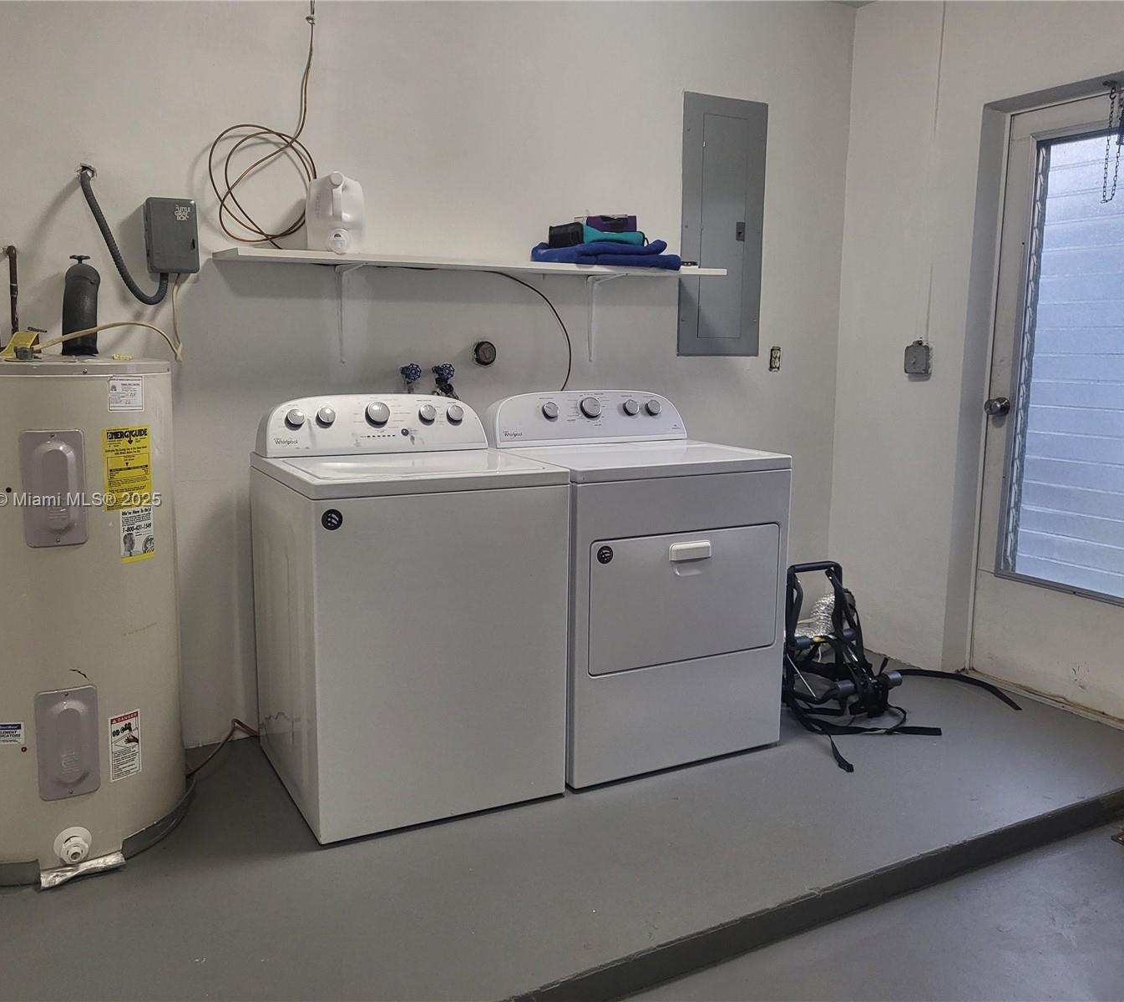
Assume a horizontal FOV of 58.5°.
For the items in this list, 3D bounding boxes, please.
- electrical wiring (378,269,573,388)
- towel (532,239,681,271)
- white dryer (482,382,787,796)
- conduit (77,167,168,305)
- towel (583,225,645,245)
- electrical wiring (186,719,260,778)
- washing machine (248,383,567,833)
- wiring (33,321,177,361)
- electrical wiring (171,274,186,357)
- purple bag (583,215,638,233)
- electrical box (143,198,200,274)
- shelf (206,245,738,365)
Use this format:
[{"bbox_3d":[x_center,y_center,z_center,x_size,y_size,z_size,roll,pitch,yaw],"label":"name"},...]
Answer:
[{"bbox_3d":[-0.269,-0.565,3.360,0.699,0.416,0.040,-4,10,-28],"label":"electrical wiring"},{"bbox_3d":[0.133,-0.820,3.339,0.500,0.100,0.205,-4,10,-27],"label":"towel"},{"bbox_3d":[0.200,0.212,3.203,0.735,1.087,0.713,-4,10,-28],"label":"white dryer"},{"bbox_3d":[-1.210,-0.725,2.778,0.225,0.358,0.090,-4,10,-27],"label":"conduit"},{"bbox_3d":[0.143,-0.886,3.373,0.233,0.069,0.168,-4,10,-28],"label":"towel"},{"bbox_3d":[-1.017,0.734,3.018,0.240,0.090,0.220,-4,10,-27],"label":"electrical wiring"},{"bbox_3d":[-0.455,0.257,2.886,0.695,1.087,0.700,-4,10,-28],"label":"washing machine"},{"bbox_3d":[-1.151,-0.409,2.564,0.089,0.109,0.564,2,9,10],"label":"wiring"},{"bbox_3d":[-1.097,-0.531,2.868,0.042,0.232,0.050,-4,10,-27],"label":"electrical wiring"},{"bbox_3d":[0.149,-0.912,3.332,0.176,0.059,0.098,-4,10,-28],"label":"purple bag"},{"bbox_3d":[-1.110,-0.753,2.858,0.131,0.204,0.081,-4,10,-28],"label":"electrical box"},{"bbox_3d":[-0.227,-0.601,3.224,1.650,0.313,0.240,-4,10,-27],"label":"shelf"}]

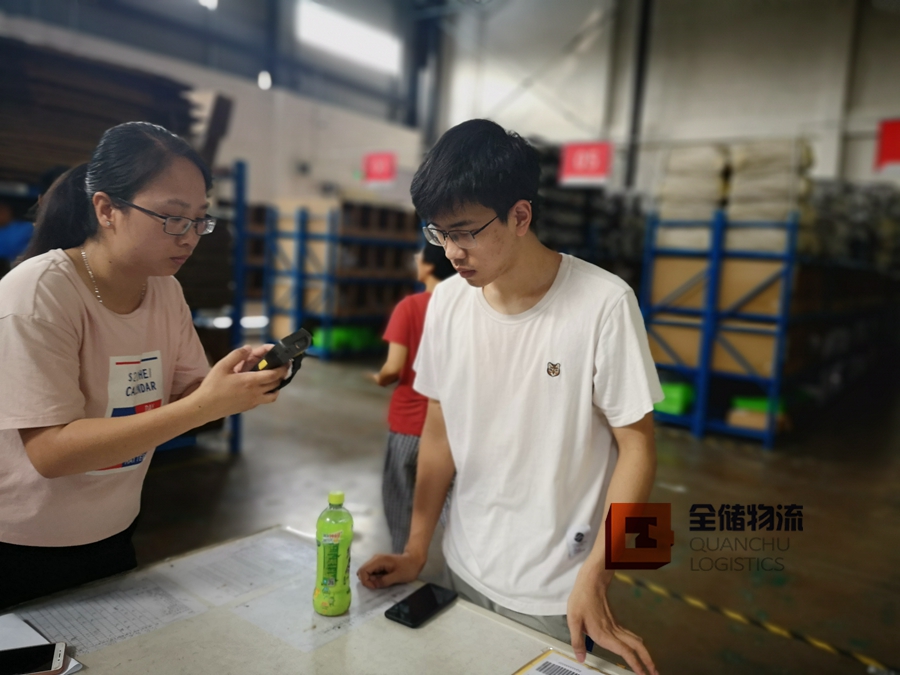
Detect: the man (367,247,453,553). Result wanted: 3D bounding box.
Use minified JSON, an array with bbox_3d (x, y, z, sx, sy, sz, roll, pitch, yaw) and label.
[{"bbox_3d":[-0.119,0.311,3.050,0.450,1.550,0.360,-1,7,-37],"label":"man"}]

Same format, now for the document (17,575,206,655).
[{"bbox_3d":[-0.619,0.491,1.229,0.210,0.003,0.297,9,8,40],"label":"document"}]

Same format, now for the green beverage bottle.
[{"bbox_3d":[-0.212,0.398,1.298,0.070,0.222,0.070,3,6,-8],"label":"green beverage bottle"}]

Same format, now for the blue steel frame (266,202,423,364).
[{"bbox_3d":[-1.585,-0.813,10.703,1.220,2.020,2.200,7,7,29],"label":"blue steel frame"}]

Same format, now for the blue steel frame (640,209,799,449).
[{"bbox_3d":[2.434,-0.118,6.471,1.220,2.020,0.700,7,7,29],"label":"blue steel frame"}]

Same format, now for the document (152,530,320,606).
[{"bbox_3d":[-0.419,0.477,1.478,0.210,0.003,0.297,8,7,36],"label":"document"}]

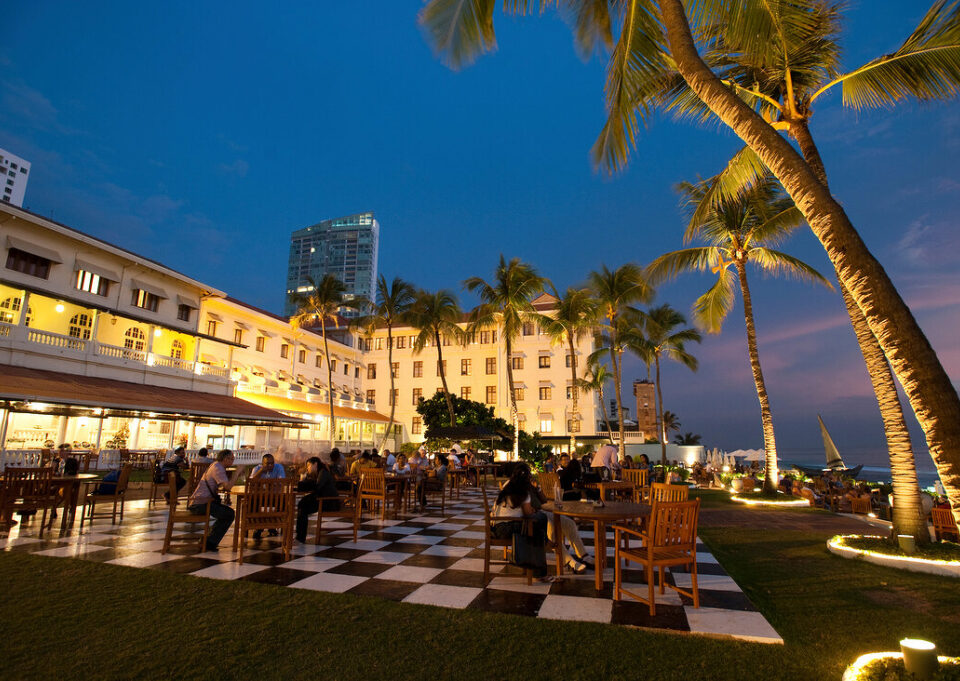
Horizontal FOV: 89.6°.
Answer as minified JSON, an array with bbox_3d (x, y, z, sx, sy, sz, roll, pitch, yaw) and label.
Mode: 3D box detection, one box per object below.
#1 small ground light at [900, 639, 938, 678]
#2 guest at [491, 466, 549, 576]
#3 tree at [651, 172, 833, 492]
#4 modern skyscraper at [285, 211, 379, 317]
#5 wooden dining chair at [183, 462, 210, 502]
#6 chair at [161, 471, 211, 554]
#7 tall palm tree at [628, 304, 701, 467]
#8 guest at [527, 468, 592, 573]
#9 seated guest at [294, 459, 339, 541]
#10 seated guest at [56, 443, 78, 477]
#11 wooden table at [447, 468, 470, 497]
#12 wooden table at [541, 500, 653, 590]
[{"bbox_3d":[2.424,1.765,2.671,0.140,0.210,0.140,1,-12,0],"label":"small ground light"},{"bbox_3d":[0.460,1.913,5.109,0.720,1.190,0.500,0,-13,6],"label":"guest"},{"bbox_3d":[7.750,-0.400,14.000,5.300,9.100,5.000,1,-12,0],"label":"tree"},{"bbox_3d":[-82.661,-6.836,269.966,49.000,130.000,18.000,-2,-13,12],"label":"modern skyscraper"},{"bbox_3d":[-5.637,2.990,9.940,0.570,0.930,0.600,0,-12,3],"label":"wooden dining chair"},{"bbox_3d":[-3.658,2.215,6.193,0.570,0.930,0.560,7,-14,-26],"label":"chair"},{"bbox_3d":[14.399,3.526,38.385,5.300,12.380,5.300,0,-12,0],"label":"tall palm tree"},{"bbox_3d":[0.844,2.022,5.671,0.950,1.200,0.550,-4,-13,22],"label":"guest"},{"bbox_3d":[-2.300,2.256,6.907,0.740,1.180,0.480,6,-13,-23],"label":"seated guest"},{"bbox_3d":[-7.616,2.548,8.786,0.520,1.270,0.750,7,-14,-29],"label":"seated guest"},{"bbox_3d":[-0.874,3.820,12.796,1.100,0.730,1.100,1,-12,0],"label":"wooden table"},{"bbox_3d":[1.298,2.152,5.121,1.290,0.740,1.290,1,-12,0],"label":"wooden table"}]

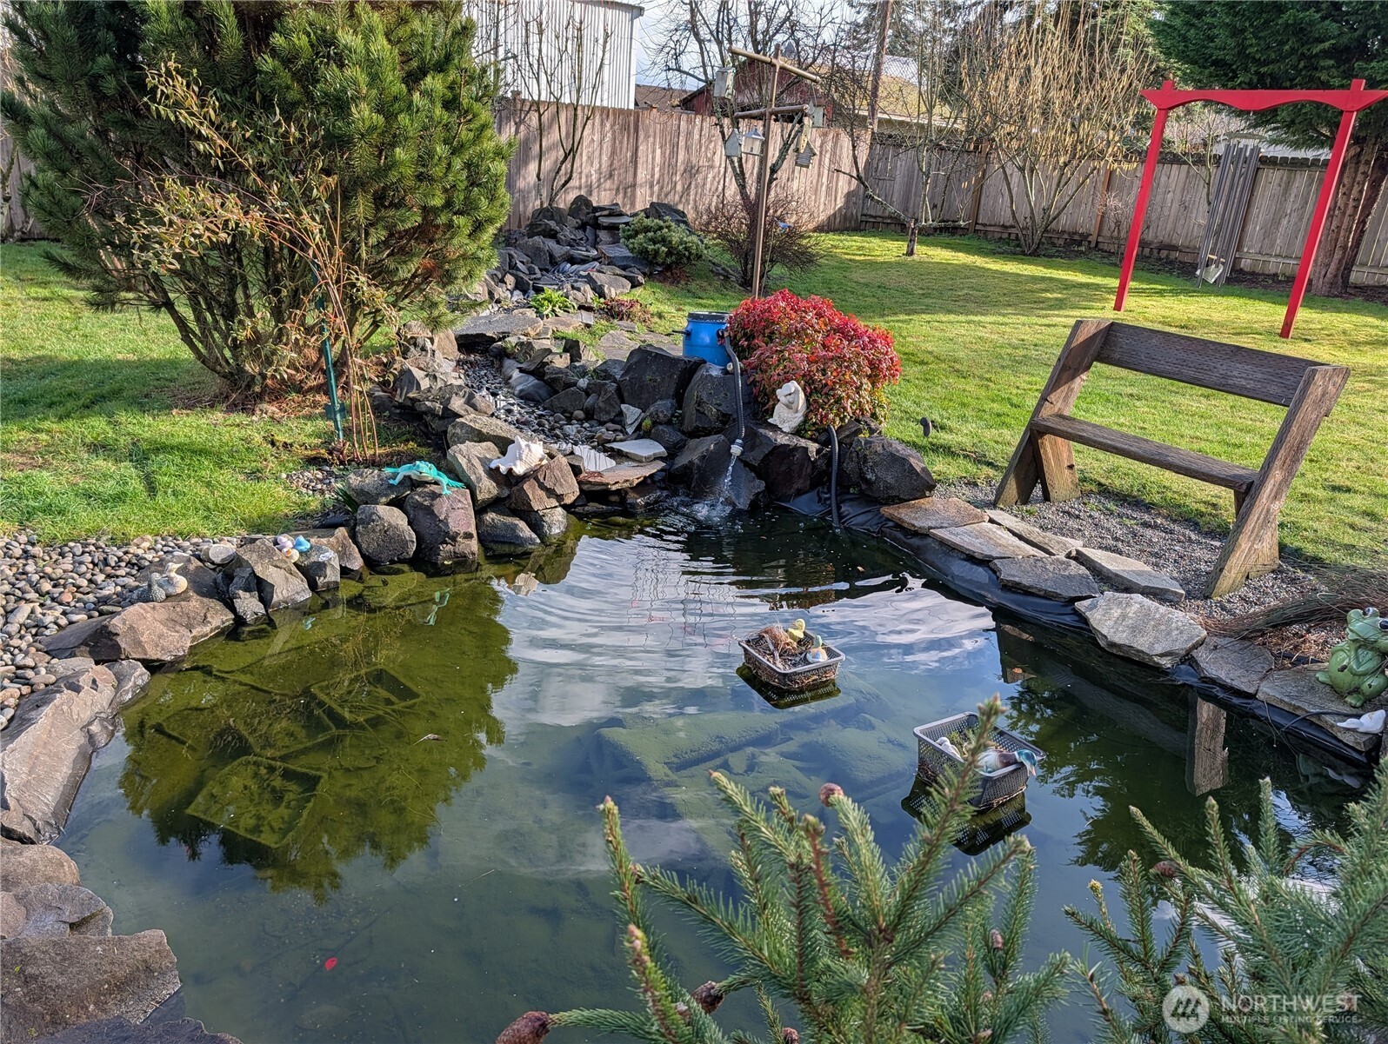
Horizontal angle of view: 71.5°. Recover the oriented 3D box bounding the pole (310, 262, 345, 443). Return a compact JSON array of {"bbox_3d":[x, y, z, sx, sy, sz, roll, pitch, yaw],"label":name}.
[{"bbox_3d":[-1.792,-0.822,4.732,0.099,0.891,0.050,-8,21,-18],"label":"pole"}]

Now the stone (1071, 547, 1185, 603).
[{"bbox_3d":[1.857,0.224,4.173,0.307,0.050,0.520,2,20,-8],"label":"stone"}]

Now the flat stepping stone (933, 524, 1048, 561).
[{"bbox_3d":[1.406,0.112,4.491,0.420,0.045,0.443,-7,22,-28],"label":"flat stepping stone"}]

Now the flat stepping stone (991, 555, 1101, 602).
[{"bbox_3d":[1.505,0.248,4.159,0.431,0.050,0.450,2,20,-6],"label":"flat stepping stone"}]

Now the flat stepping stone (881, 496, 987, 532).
[{"bbox_3d":[1.216,-0.029,4.858,0.575,0.045,0.353,-9,23,-34],"label":"flat stepping stone"}]

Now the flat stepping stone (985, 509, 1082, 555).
[{"bbox_3d":[1.670,0.063,4.690,0.245,0.045,0.632,-2,20,-16],"label":"flat stepping stone"}]

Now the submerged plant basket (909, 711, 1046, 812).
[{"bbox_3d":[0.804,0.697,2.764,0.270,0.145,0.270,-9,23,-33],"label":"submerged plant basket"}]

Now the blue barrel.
[{"bbox_3d":[0.079,-1.041,5.465,0.282,0.307,0.282,2,20,-5],"label":"blue barrel"}]

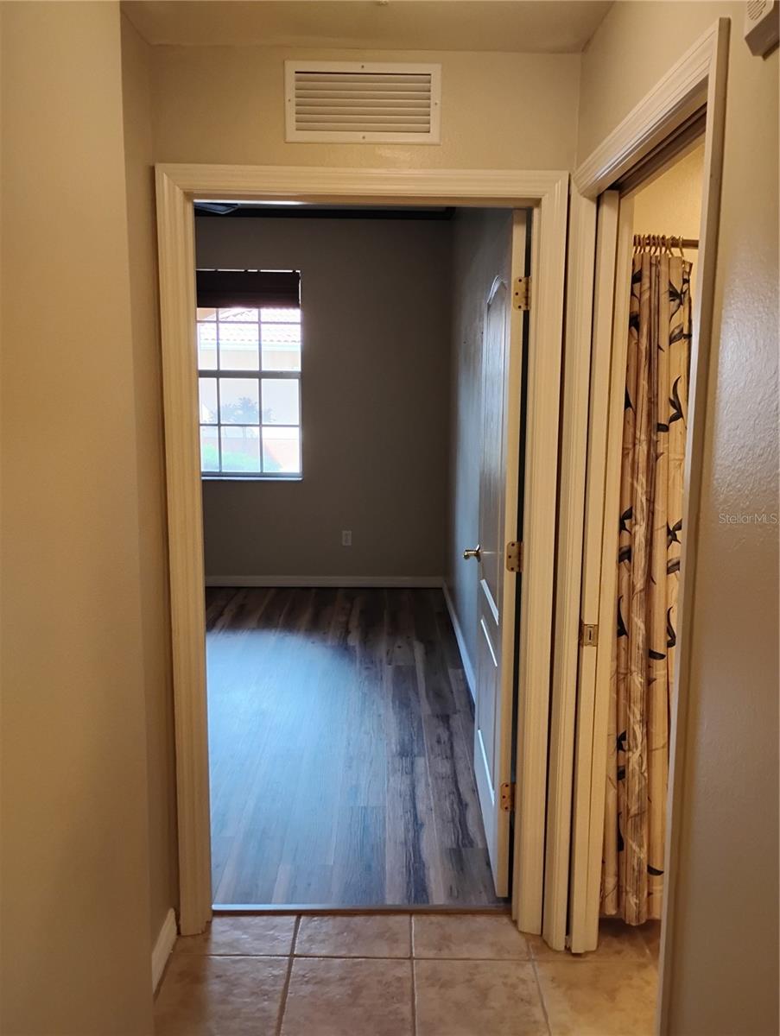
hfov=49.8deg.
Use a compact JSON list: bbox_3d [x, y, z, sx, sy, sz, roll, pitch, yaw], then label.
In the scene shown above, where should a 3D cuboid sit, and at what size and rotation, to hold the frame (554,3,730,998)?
[{"bbox_3d":[0.521,0.252,1.812,0.135,2.110,0.965,0,9,0],"label":"frame"}]

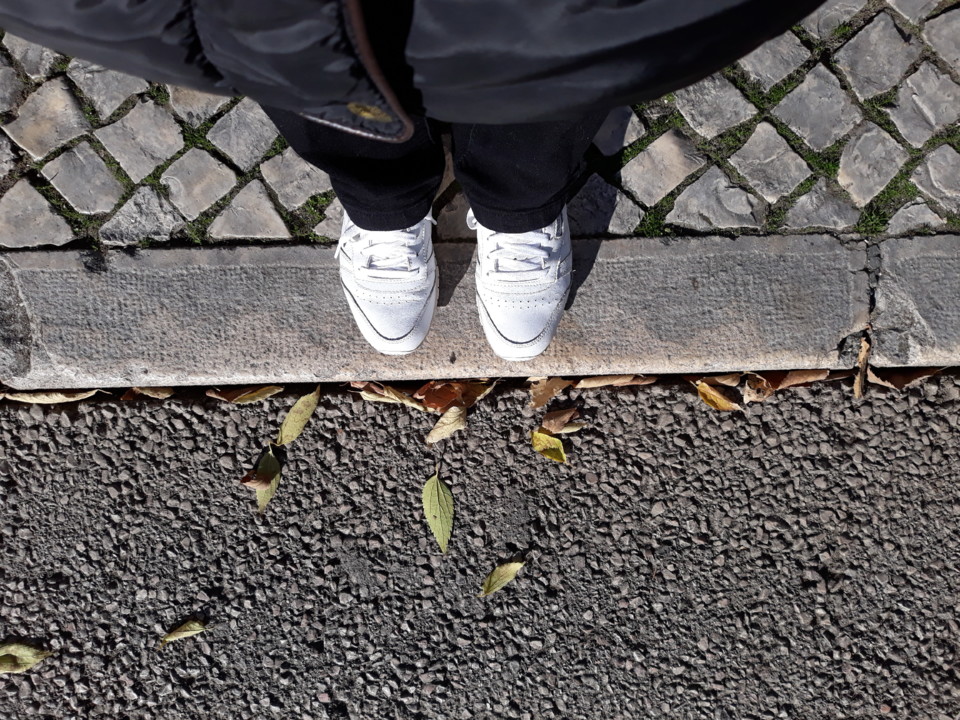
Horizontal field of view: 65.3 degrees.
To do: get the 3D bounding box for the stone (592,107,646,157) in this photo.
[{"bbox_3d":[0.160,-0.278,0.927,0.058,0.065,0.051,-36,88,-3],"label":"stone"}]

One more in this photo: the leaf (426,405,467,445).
[{"bbox_3d":[-0.042,0.081,0.939,0.062,0.016,0.030,-45,89,-3],"label":"leaf"}]

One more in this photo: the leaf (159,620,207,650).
[{"bbox_3d":[-0.368,0.335,0.923,0.058,0.016,0.019,-24,83,-5],"label":"leaf"}]

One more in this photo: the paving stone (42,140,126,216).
[{"bbox_3d":[-0.436,-0.193,0.849,0.058,0.050,0.082,-39,88,-4],"label":"paving stone"}]

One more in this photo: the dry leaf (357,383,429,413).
[{"bbox_3d":[-0.121,0.049,1.015,0.108,0.020,0.026,13,85,-1],"label":"dry leaf"}]

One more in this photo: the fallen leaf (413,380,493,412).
[{"bbox_3d":[-0.033,0.046,0.938,0.098,0.030,0.040,-1,87,-1],"label":"fallen leaf"}]

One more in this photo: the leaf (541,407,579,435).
[{"bbox_3d":[0.107,0.079,0.973,0.050,0.018,0.031,-24,83,-5],"label":"leaf"}]

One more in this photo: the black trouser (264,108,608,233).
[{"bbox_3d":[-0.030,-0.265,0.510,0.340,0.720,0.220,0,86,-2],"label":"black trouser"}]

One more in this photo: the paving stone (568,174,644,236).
[{"bbox_3d":[0.157,-0.198,0.996,0.112,0.062,0.082,-1,86,-2],"label":"paving stone"}]

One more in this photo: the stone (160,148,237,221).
[{"bbox_3d":[-0.357,-0.221,0.975,0.078,0.060,0.072,-42,85,-7],"label":"stone"}]

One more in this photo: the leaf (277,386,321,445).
[{"bbox_3d":[-0.244,0.075,1.011,0.027,0.014,0.094,34,85,1],"label":"leaf"}]

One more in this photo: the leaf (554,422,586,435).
[{"bbox_3d":[0.109,0.083,0.906,0.046,0.012,0.015,-6,86,-2],"label":"leaf"}]

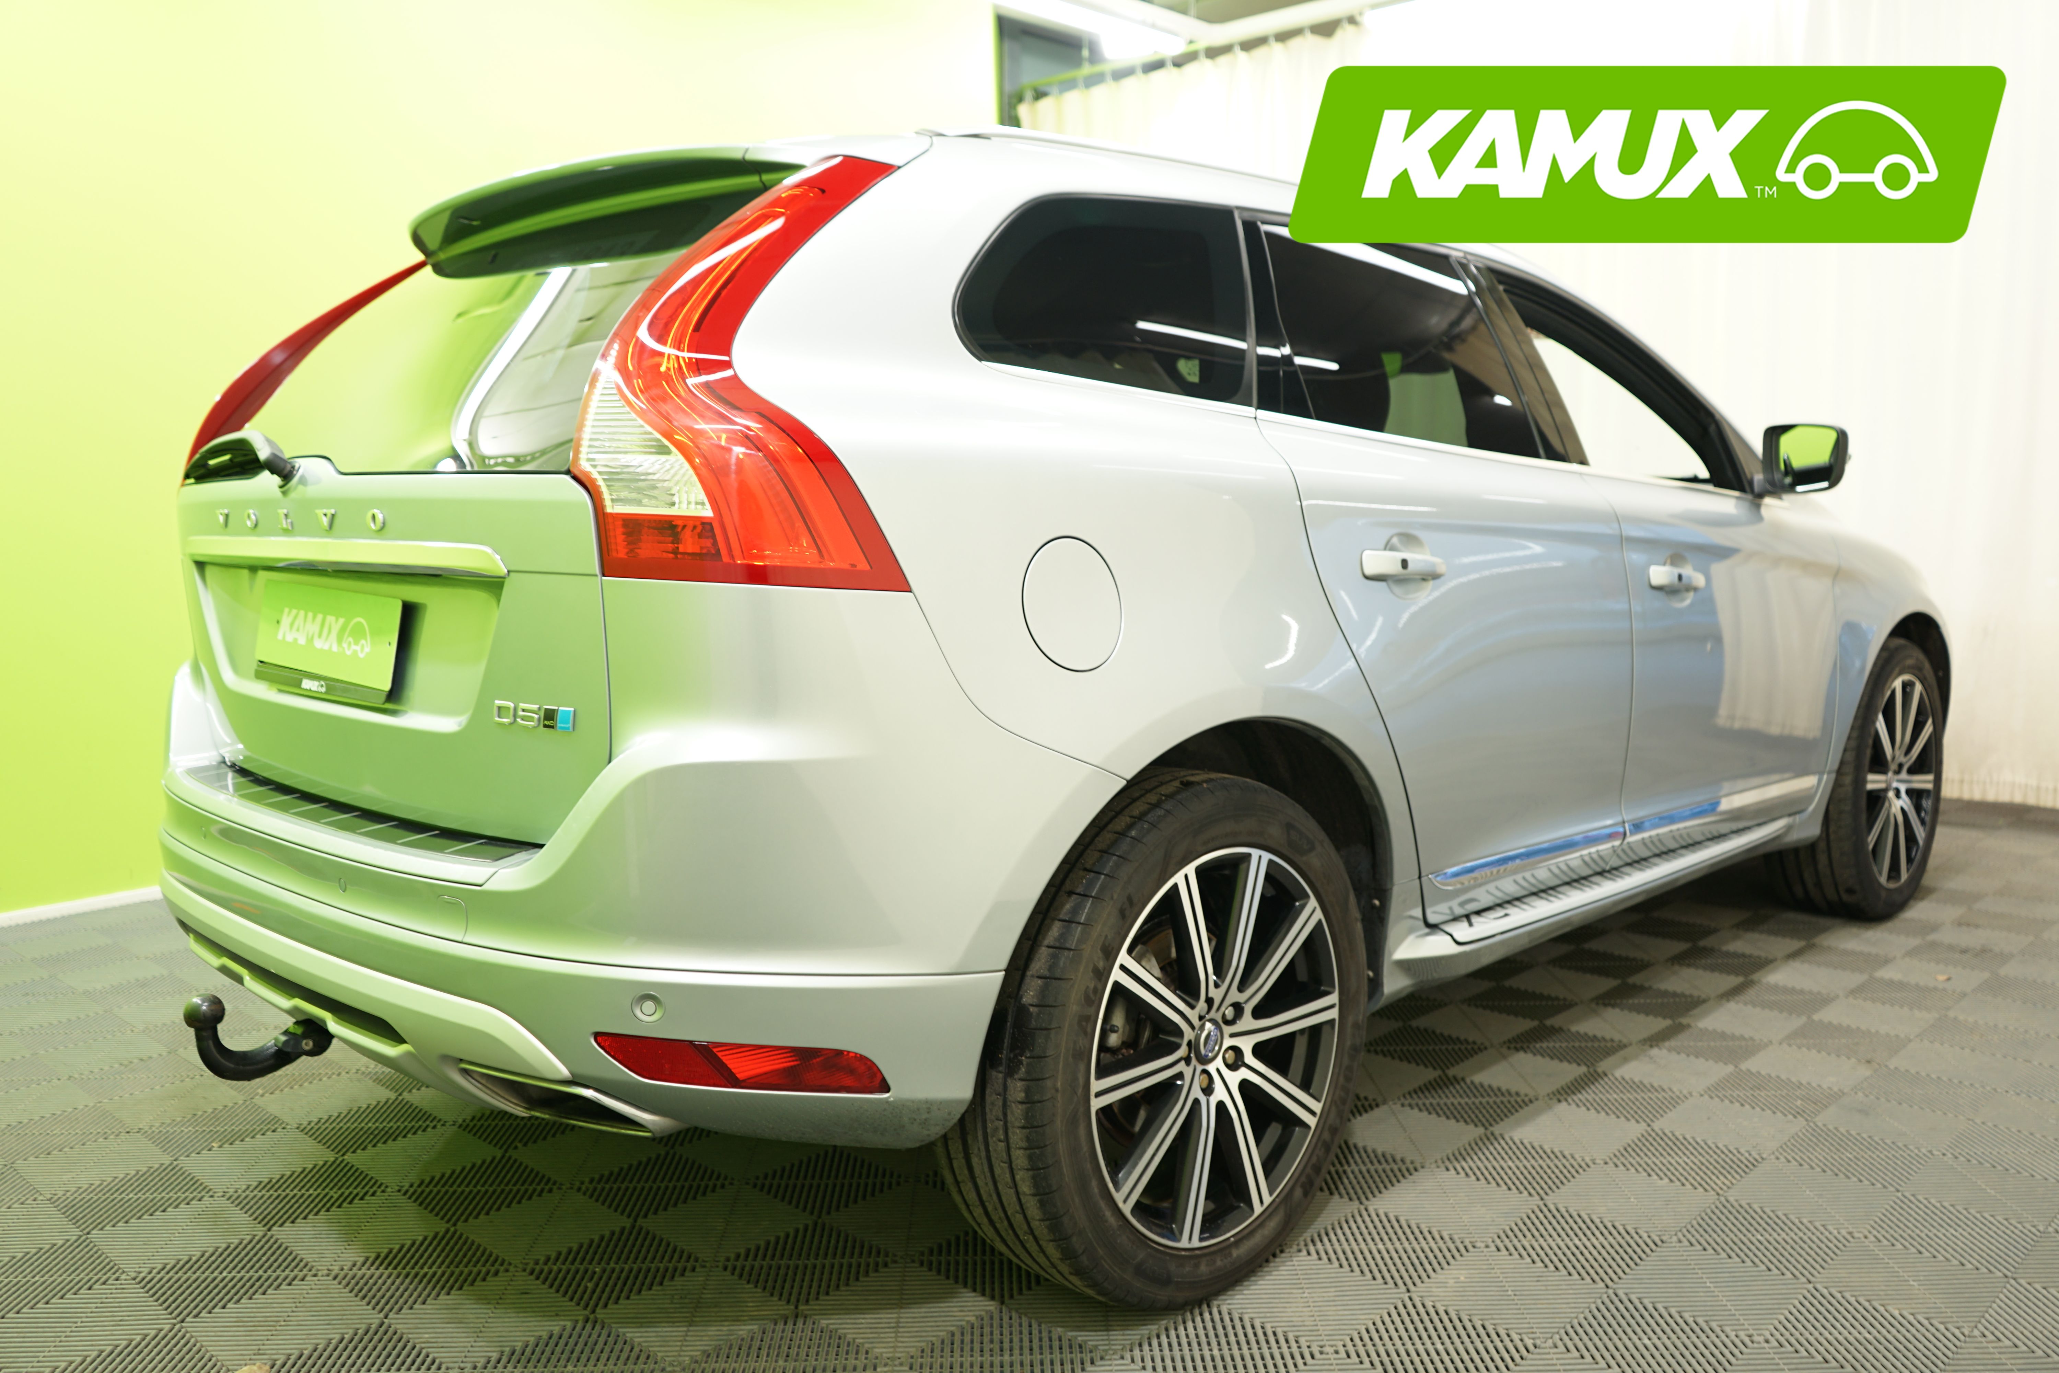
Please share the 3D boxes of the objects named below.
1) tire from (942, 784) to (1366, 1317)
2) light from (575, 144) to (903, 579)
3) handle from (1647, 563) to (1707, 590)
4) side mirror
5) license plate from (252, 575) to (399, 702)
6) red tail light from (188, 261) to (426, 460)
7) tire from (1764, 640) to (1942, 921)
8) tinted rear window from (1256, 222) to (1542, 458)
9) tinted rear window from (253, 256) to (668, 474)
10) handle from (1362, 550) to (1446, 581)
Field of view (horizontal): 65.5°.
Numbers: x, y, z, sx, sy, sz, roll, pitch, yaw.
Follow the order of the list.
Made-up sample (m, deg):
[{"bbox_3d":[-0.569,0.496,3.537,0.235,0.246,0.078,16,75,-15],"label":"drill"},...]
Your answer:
[{"bbox_3d":[0.195,0.491,2.318,0.255,0.728,0.735,5,9,45],"label":"tire"},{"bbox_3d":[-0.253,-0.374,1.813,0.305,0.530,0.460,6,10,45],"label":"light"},{"bbox_3d":[1.259,-0.214,3.098,0.048,0.042,0.205,6,10,45],"label":"handle"},{"bbox_3d":[1.658,-0.484,3.423,0.195,0.157,0.125,6,10,45],"label":"side mirror"},{"bbox_3d":[-0.969,-0.064,2.197,0.457,0.138,0.025,6,0,45],"label":"license plate"},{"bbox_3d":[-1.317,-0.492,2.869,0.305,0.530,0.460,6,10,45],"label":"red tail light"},{"bbox_3d":[2.183,0.236,4.236,0.255,0.728,0.735,5,9,45],"label":"tire"},{"bbox_3d":[0.621,-0.563,2.647,0.690,0.380,0.060,-7,-10,-45],"label":"tinted rear window"},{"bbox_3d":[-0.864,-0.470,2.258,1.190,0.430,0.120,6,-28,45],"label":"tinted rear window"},{"bbox_3d":[0.562,-0.182,2.407,0.048,0.042,0.205,6,10,45],"label":"handle"}]

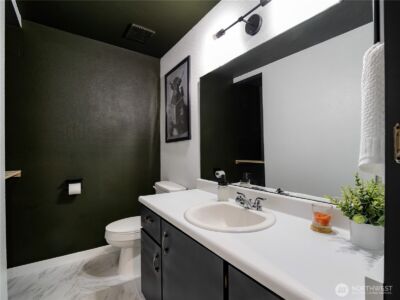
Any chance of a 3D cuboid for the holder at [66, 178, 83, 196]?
[{"bbox_3d":[-1.386,0.408,2.040,0.140,0.165,0.115,0,0,-35],"label":"holder"}]

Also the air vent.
[{"bbox_3d":[-0.677,-1.278,2.071,0.250,0.030,0.280,0,0,-35],"label":"air vent"}]

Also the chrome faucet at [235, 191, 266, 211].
[{"bbox_3d":[0.328,0.345,1.247,0.120,0.085,0.200,0,0,-35],"label":"chrome faucet"}]

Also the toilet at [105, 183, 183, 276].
[{"bbox_3d":[-0.582,0.798,1.998,0.755,0.740,0.450,0,0,-35],"label":"toilet"}]

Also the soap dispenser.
[{"bbox_3d":[0.186,0.293,1.480,0.085,0.220,0.078,0,0,-35],"label":"soap dispenser"}]

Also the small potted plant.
[{"bbox_3d":[0.702,0.258,0.763,0.240,0.290,0.260,0,0,-35],"label":"small potted plant"}]

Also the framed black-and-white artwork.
[{"bbox_3d":[-0.292,-0.555,2.239,0.022,0.900,0.610,0,0,-35],"label":"framed black-and-white artwork"}]

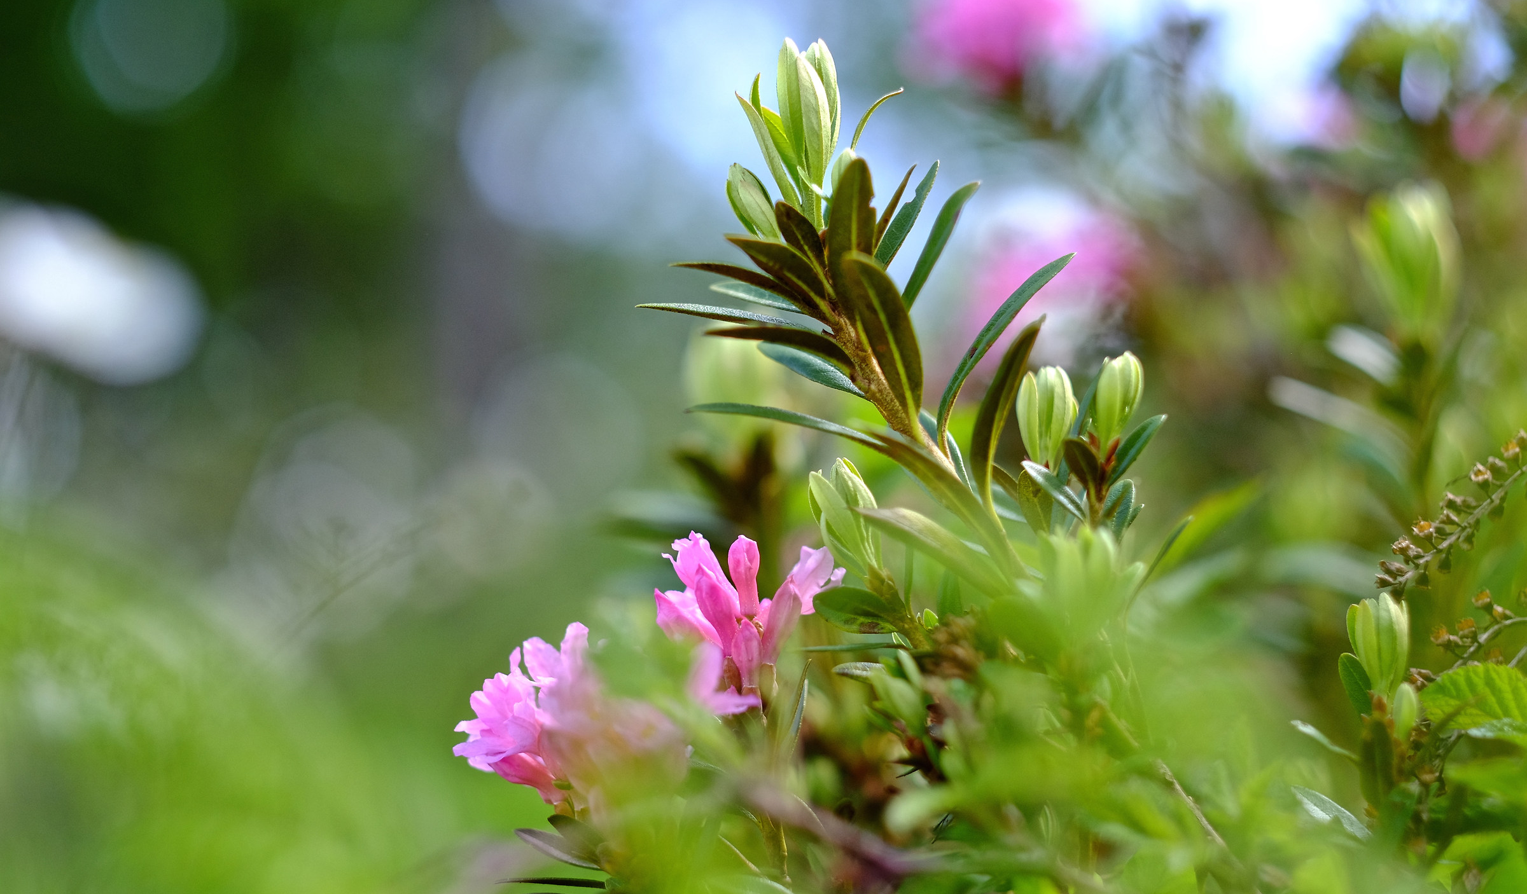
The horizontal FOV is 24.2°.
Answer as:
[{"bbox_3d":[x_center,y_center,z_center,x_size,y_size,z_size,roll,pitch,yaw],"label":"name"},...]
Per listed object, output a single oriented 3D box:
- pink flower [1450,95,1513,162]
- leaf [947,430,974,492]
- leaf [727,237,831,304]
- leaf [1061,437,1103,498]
[{"bbox_3d":[0.202,-0.089,1.000,0.018,0.018,0.017,0,0,11],"label":"pink flower"},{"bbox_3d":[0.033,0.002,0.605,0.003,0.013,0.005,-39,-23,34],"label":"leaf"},{"bbox_3d":[0.003,-0.034,0.692,0.027,0.004,0.009,34,-47,-26],"label":"leaf"},{"bbox_3d":[0.062,0.005,0.695,0.006,0.016,0.004,-22,27,17],"label":"leaf"}]

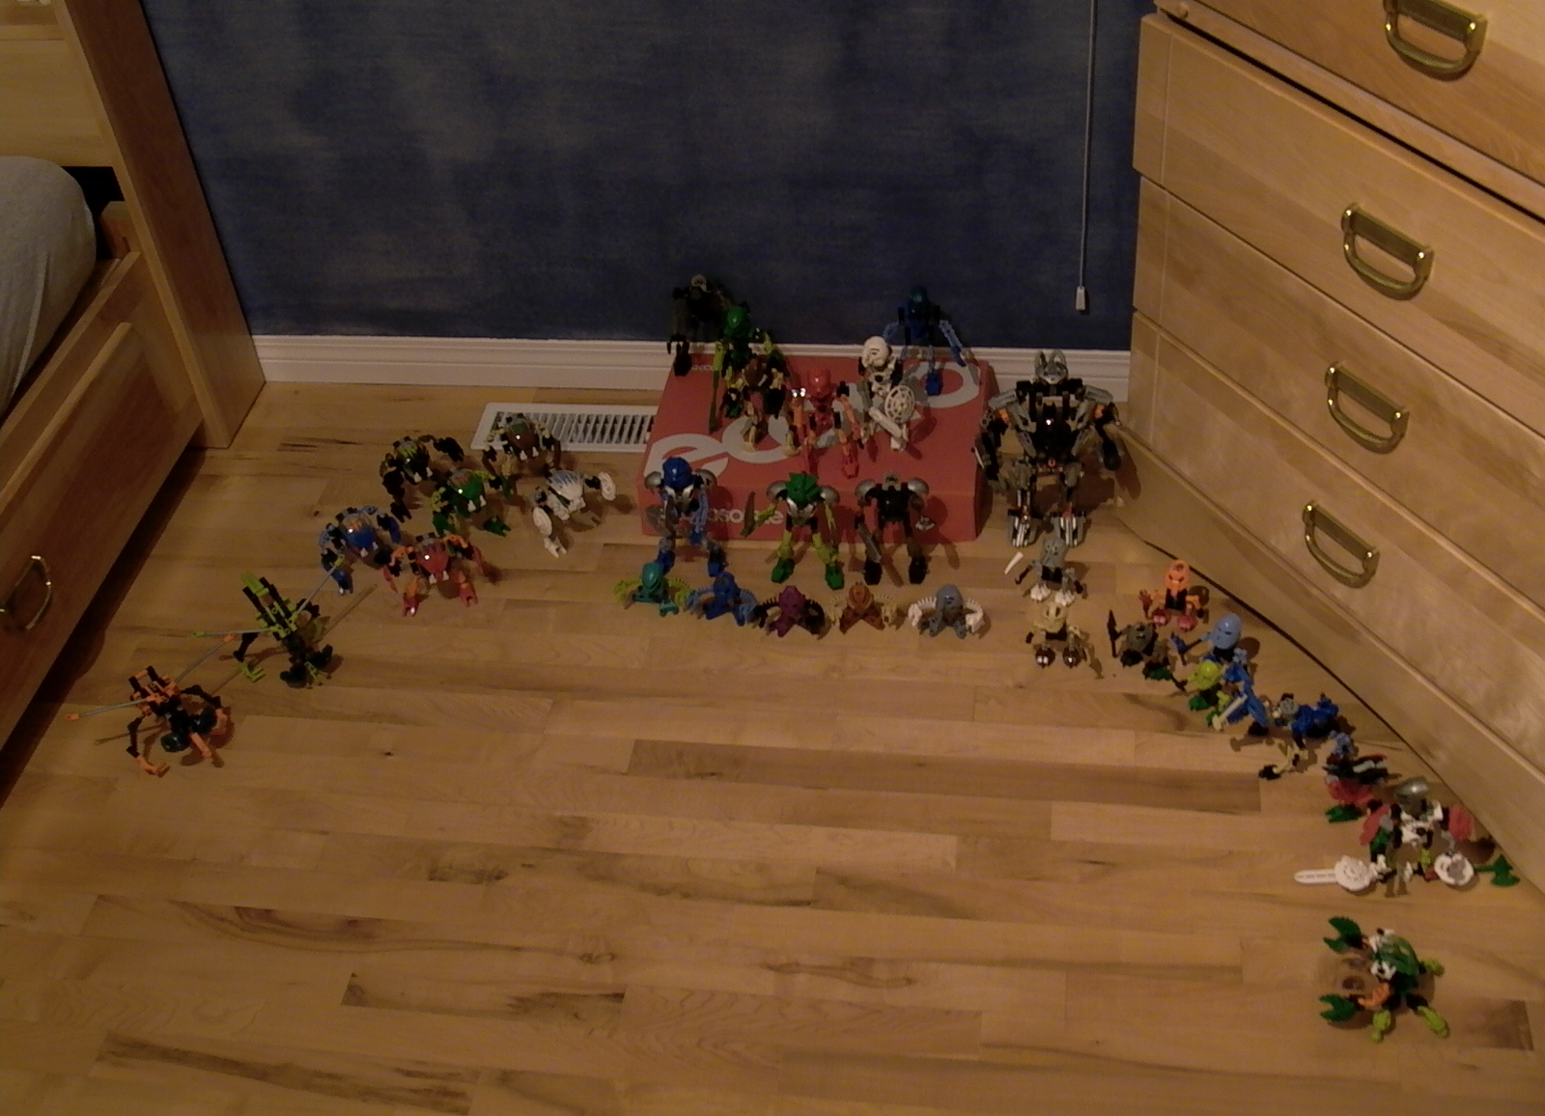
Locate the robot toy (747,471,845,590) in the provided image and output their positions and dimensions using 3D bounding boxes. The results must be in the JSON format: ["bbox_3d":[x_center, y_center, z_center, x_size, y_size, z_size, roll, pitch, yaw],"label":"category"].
[{"bbox_3d":[0.031,-0.041,2.223,0.130,0.163,0.075,5,42,13],"label":"robot toy"}]

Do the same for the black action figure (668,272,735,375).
[{"bbox_3d":[-0.099,-0.358,2.577,0.106,0.165,0.081,2,42,9],"label":"black action figure"}]

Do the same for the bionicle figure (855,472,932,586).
[{"bbox_3d":[0.156,-0.040,2.192,0.100,0.172,0.084,0,42,7],"label":"bionicle figure"}]

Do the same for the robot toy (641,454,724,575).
[{"bbox_3d":[-0.123,-0.072,2.383,0.096,0.184,0.086,-1,42,5],"label":"robot toy"}]

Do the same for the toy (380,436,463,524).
[{"bbox_3d":[-0.502,-0.135,2.440,0.118,0.088,0.082,-28,46,-23],"label":"toy"}]

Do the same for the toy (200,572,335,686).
[{"bbox_3d":[-0.637,0.095,2.204,0.150,0.090,0.145,-32,47,-27],"label":"toy"}]

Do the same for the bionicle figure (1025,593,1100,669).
[{"bbox_3d":[0.352,0.094,2.083,0.076,0.086,0.078,1,42,7],"label":"bionicle figure"}]

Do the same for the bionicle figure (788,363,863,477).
[{"bbox_3d":[0.079,-0.200,2.380,0.099,0.162,0.081,-2,42,4],"label":"bionicle figure"}]

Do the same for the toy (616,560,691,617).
[{"bbox_3d":[-0.156,0.039,2.231,0.095,0.063,0.055,2,41,10],"label":"toy"}]

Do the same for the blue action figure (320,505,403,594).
[{"bbox_3d":[-0.608,-0.038,2.469,0.111,0.093,0.096,-29,46,-24],"label":"blue action figure"}]

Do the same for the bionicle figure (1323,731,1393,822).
[{"bbox_3d":[0.686,0.254,1.990,0.079,0.096,0.081,30,52,33],"label":"bionicle figure"}]

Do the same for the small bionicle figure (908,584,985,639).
[{"bbox_3d":[0.222,0.067,2.144,0.095,0.066,0.056,2,42,9],"label":"small bionicle figure"}]

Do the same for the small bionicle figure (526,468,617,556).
[{"bbox_3d":[-0.282,-0.080,2.354,0.122,0.086,0.082,-32,47,-26],"label":"small bionicle figure"}]

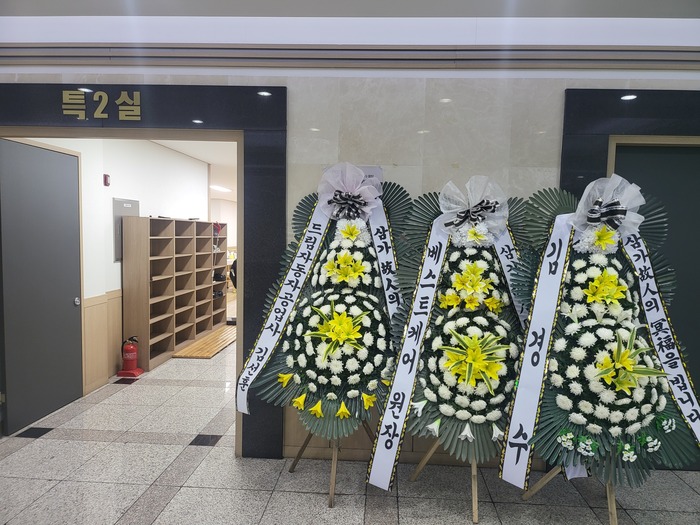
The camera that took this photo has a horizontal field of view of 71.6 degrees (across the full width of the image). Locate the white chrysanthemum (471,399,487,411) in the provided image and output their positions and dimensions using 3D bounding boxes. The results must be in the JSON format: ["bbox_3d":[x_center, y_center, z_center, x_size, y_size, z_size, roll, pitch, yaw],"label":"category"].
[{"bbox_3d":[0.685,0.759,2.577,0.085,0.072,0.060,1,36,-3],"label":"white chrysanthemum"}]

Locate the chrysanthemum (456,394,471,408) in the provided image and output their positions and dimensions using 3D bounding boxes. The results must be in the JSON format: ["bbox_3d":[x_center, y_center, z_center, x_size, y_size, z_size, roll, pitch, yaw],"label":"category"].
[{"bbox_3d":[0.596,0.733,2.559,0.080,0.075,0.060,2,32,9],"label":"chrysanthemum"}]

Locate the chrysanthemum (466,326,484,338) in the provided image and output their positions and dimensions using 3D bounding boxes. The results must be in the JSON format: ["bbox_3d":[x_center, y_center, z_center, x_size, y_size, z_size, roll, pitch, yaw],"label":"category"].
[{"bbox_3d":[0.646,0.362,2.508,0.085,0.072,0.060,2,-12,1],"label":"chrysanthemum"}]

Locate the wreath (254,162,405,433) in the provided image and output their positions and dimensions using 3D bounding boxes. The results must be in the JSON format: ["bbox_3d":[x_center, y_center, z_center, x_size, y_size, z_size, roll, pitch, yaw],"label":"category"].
[{"bbox_3d":[-0.102,0.228,2.837,0.941,1.607,0.420,2,3,3],"label":"wreath"}]

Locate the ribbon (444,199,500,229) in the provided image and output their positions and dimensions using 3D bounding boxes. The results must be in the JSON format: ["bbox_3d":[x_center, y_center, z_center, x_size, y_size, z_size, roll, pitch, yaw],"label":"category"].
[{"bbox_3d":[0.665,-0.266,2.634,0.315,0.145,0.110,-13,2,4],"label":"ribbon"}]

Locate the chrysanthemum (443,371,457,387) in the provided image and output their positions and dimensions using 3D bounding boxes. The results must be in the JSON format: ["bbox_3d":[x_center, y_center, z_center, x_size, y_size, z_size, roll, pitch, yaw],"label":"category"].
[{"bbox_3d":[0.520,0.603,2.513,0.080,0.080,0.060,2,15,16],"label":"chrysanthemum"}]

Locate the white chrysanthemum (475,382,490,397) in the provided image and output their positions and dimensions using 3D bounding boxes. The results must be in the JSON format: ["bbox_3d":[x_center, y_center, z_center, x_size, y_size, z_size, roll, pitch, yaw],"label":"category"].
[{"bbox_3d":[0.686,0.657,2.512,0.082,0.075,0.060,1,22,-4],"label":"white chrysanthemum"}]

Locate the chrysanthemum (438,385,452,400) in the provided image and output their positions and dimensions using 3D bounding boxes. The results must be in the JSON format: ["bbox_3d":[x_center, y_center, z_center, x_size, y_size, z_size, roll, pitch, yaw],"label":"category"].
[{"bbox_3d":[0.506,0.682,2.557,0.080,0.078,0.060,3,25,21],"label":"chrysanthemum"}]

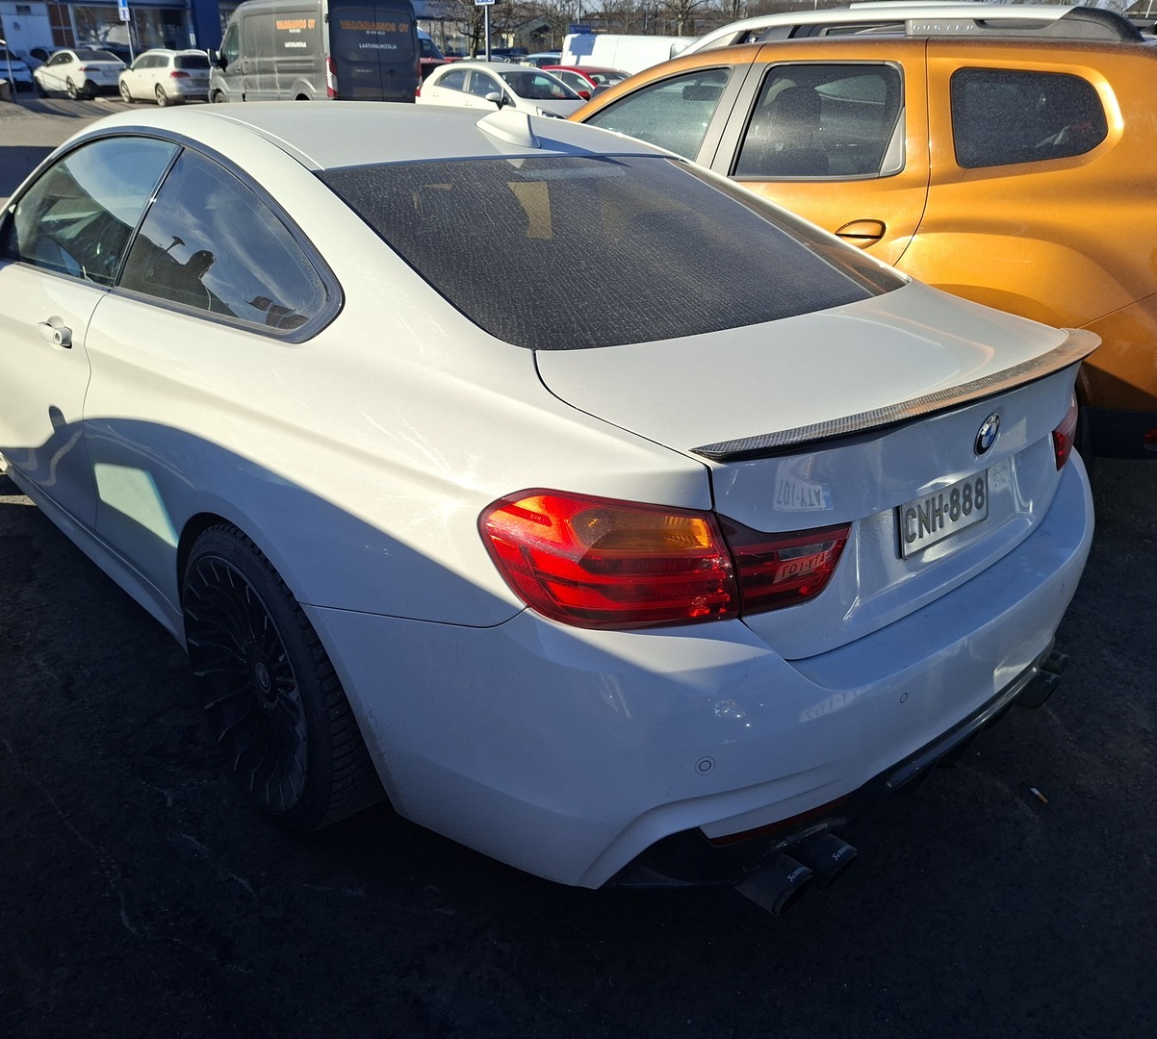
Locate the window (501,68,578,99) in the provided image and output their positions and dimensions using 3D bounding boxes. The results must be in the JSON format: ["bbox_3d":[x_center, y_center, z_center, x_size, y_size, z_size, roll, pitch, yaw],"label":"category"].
[{"bbox_3d":[-0.626,-7.064,15.000,1.300,0.150,0.750,-20,63,-38],"label":"window"}]

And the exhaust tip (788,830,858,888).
[{"bbox_3d":[0.387,0.549,1.502,0.100,0.100,0.120,-18,31,-40],"label":"exhaust tip"}]

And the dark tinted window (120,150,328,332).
[{"bbox_3d":[-0.652,-0.543,1.740,0.830,0.330,0.050,21,1,41],"label":"dark tinted window"}]

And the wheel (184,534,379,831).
[{"bbox_3d":[-0.564,0.288,1.846,0.255,0.650,0.650,-16,29,-41],"label":"wheel"}]

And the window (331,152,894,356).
[{"bbox_3d":[0.128,-0.618,1.923,1.200,0.120,0.740,-18,49,-40],"label":"window"}]

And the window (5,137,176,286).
[{"bbox_3d":[-1.277,-0.797,2.344,1.010,0.375,0.060,21,2,41],"label":"window"}]

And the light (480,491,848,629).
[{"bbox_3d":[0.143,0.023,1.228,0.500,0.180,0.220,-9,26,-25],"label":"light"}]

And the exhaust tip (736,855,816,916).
[{"bbox_3d":[0.309,0.570,1.446,0.100,0.100,0.120,-18,31,-40],"label":"exhaust tip"}]

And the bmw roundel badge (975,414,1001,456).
[{"bbox_3d":[0.664,-0.138,1.498,0.075,0.075,0.014,-18,33,-40],"label":"bmw roundel badge"}]

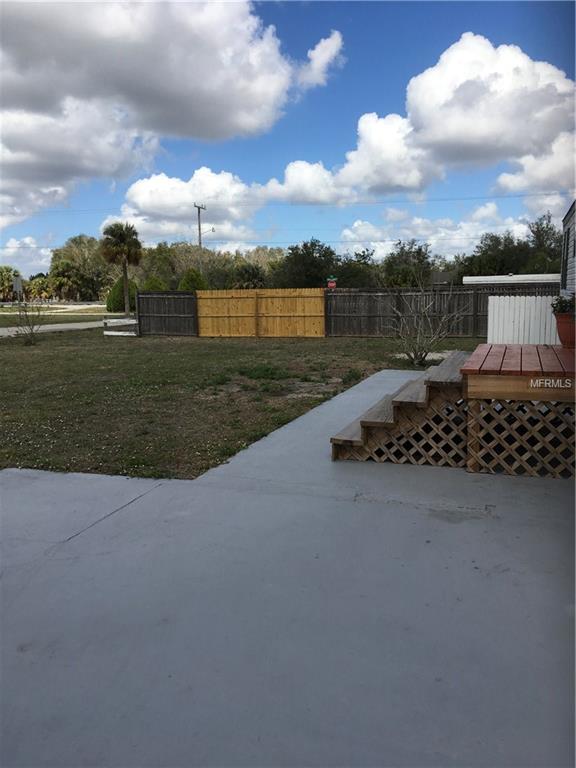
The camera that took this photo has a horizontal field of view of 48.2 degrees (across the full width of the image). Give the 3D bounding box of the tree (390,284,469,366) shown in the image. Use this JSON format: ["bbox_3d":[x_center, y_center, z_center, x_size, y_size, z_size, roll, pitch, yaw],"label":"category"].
[{"bbox_3d":[2.859,-1.192,13.000,1.600,1.581,1.550,1,8,12],"label":"tree"}]

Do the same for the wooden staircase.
[{"bbox_3d":[1.254,0.143,6.256,1.056,0.680,2.440,2,8,19],"label":"wooden staircase"}]

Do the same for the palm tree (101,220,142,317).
[{"bbox_3d":[-13.457,-9.254,52.000,3.350,7.523,3.350,-3,8,-14],"label":"palm tree"}]

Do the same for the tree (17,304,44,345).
[{"bbox_3d":[-8.805,-2.043,22.000,0.950,1.473,0.950,-4,9,-21],"label":"tree"}]

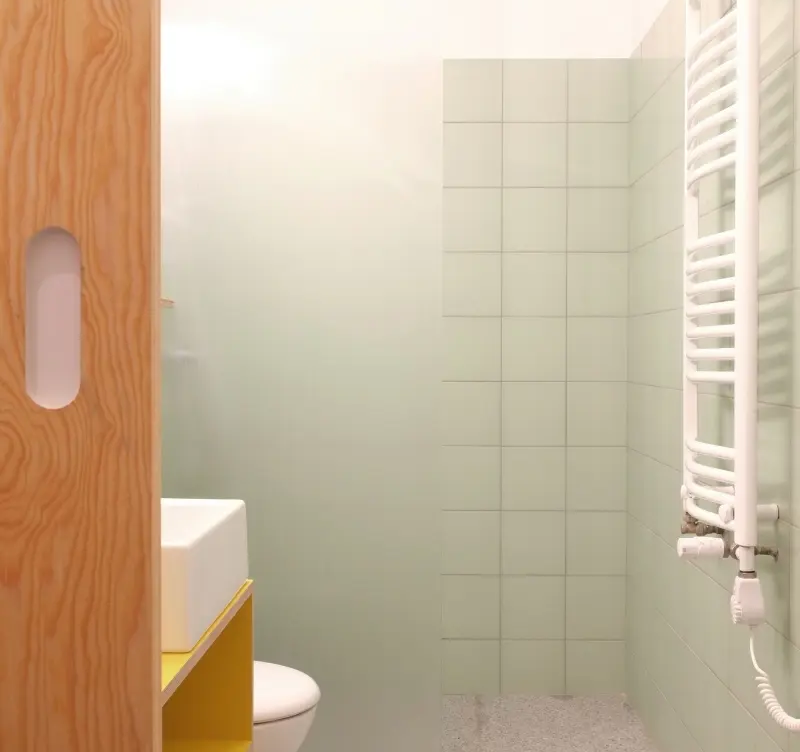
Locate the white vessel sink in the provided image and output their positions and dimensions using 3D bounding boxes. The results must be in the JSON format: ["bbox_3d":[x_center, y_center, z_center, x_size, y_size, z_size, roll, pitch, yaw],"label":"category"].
[{"bbox_3d":[-0.452,0.277,1.609,0.390,0.133,0.440,0,1,1],"label":"white vessel sink"}]

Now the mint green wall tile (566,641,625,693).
[{"bbox_3d":[0.610,0.906,3.427,0.188,0.173,0.009,0,1,1],"label":"mint green wall tile"}]

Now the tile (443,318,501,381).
[{"bbox_3d":[0.215,-0.083,3.410,0.196,0.198,0.009,0,1,1],"label":"tile"}]

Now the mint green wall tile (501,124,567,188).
[{"bbox_3d":[0.417,-0.681,3.393,0.198,0.198,0.009,0,1,1],"label":"mint green wall tile"}]

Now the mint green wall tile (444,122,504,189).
[{"bbox_3d":[0.216,-0.683,3.396,0.196,0.198,0.009,0,1,1],"label":"mint green wall tile"}]

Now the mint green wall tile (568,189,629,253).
[{"bbox_3d":[0.613,-0.483,3.408,0.188,0.199,0.009,0,1,1],"label":"mint green wall tile"}]

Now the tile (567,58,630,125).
[{"bbox_3d":[0.610,-0.879,3.382,0.187,0.192,0.009,0,1,1],"label":"tile"}]

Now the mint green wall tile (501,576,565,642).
[{"bbox_3d":[0.417,0.723,3.439,0.199,0.199,0.009,0,1,1],"label":"mint green wall tile"}]

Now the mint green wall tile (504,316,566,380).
[{"bbox_3d":[0.416,-0.081,3.407,0.198,0.198,0.009,0,1,1],"label":"mint green wall tile"}]

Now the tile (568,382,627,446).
[{"bbox_3d":[0.611,0.119,3.409,0.188,0.198,0.009,0,1,1],"label":"tile"}]

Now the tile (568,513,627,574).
[{"bbox_3d":[0.608,0.518,3.414,0.187,0.198,0.009,0,1,1],"label":"tile"}]

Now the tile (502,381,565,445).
[{"bbox_3d":[0.416,0.119,3.411,0.198,0.198,0.009,0,1,1],"label":"tile"}]

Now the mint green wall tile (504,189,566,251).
[{"bbox_3d":[0.416,-0.481,3.398,0.198,0.198,0.009,0,1,1],"label":"mint green wall tile"}]

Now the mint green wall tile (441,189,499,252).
[{"bbox_3d":[0.217,-0.483,3.417,0.199,0.199,0.009,0,1,1],"label":"mint green wall tile"}]

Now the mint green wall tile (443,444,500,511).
[{"bbox_3d":[0.216,0.319,3.417,0.198,0.198,0.009,0,1,1],"label":"mint green wall tile"}]

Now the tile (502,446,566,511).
[{"bbox_3d":[0.414,0.318,3.414,0.198,0.198,0.009,0,1,1],"label":"tile"}]

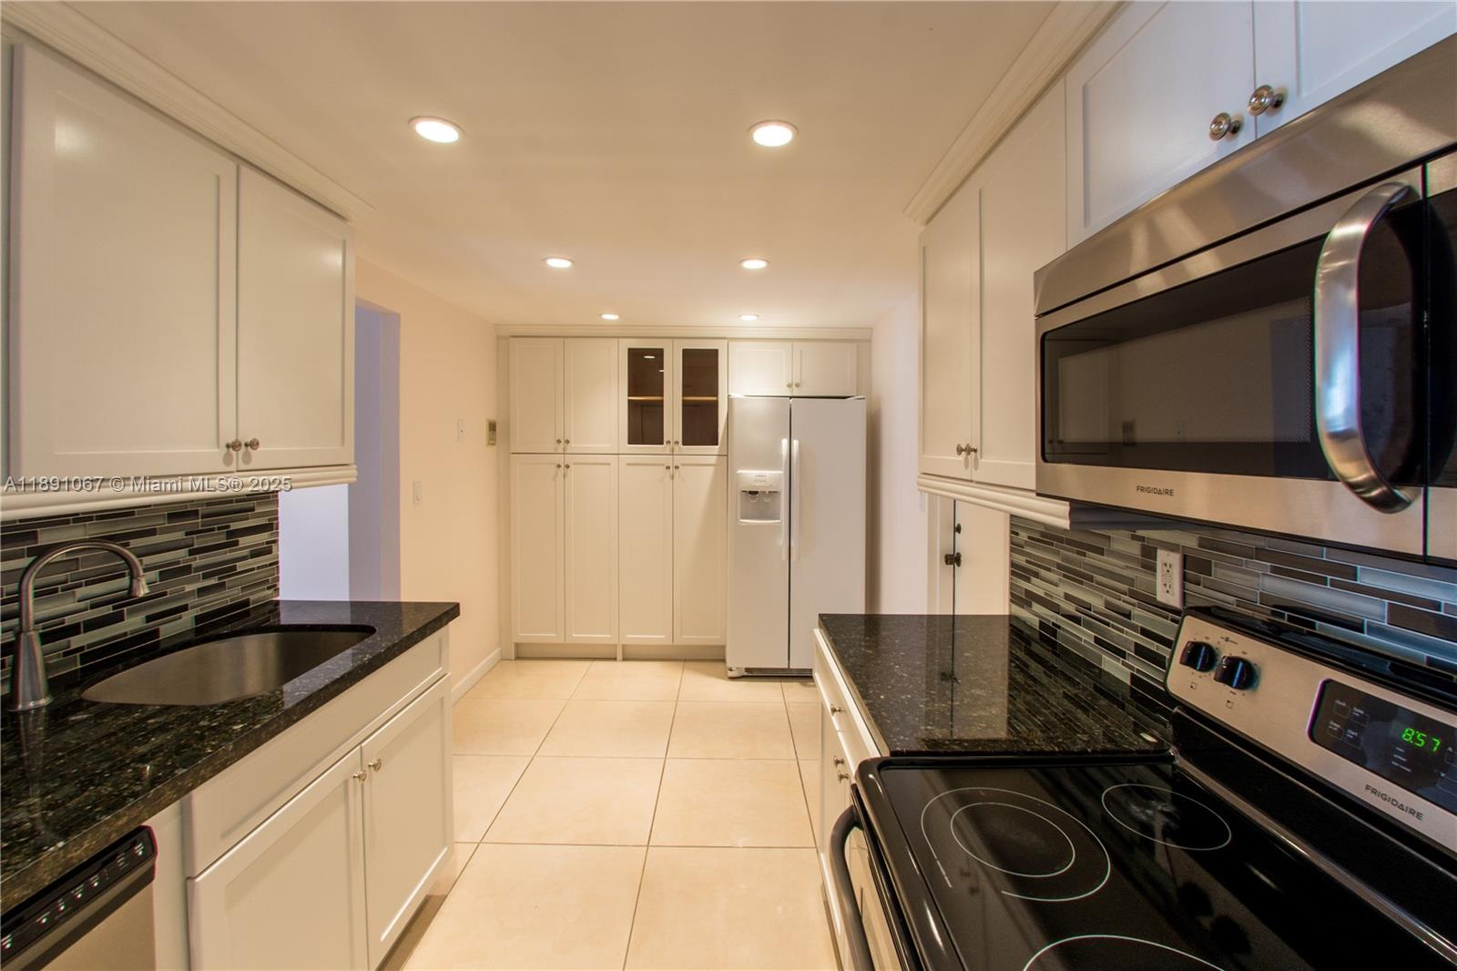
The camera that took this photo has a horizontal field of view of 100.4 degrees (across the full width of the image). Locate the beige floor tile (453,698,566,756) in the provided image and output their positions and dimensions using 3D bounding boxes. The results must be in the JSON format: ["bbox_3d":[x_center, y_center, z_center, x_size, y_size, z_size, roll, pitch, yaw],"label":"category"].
[{"bbox_3d":[-1.202,1.232,3.104,0.610,0.012,0.610,1,4,0],"label":"beige floor tile"}]

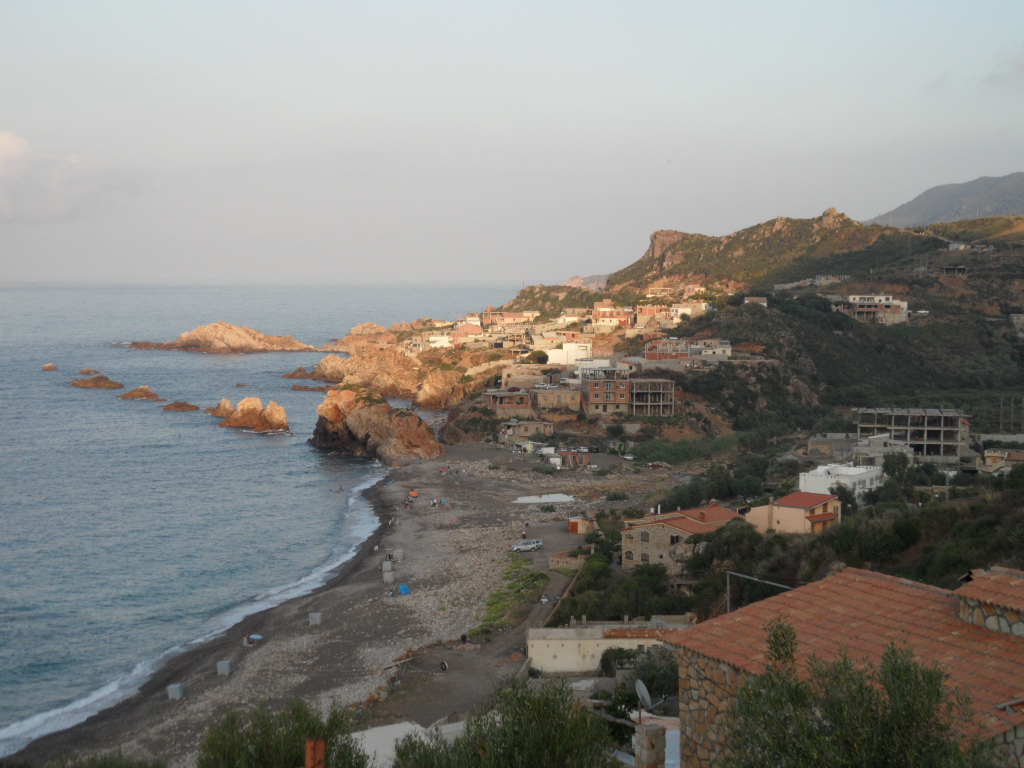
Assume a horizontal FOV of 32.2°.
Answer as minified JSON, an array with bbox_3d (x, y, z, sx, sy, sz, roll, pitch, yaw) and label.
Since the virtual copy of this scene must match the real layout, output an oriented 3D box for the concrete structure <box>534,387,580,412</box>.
[{"bbox_3d":[11.560,4.450,456.050,10.600,5.500,9.000,-1,3,-12],"label":"concrete structure"}]

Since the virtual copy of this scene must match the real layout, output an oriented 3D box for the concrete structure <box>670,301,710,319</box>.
[{"bbox_3d":[70.950,-29.570,705.480,15.000,6.800,10.000,1,3,14],"label":"concrete structure"}]

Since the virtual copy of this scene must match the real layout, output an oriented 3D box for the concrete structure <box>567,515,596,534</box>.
[{"bbox_3d":[11.570,23.510,299.900,3.200,2.600,4.000,2,4,25],"label":"concrete structure"}]

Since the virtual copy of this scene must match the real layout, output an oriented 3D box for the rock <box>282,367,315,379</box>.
[{"bbox_3d":[-100.090,-5.370,832.120,14.500,4.900,8.500,0,3,0],"label":"rock"}]

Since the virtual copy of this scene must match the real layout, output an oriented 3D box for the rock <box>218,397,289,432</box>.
[{"bbox_3d":[-81.170,9.330,559.520,21.000,9.500,15.000,-1,3,-9],"label":"rock"}]

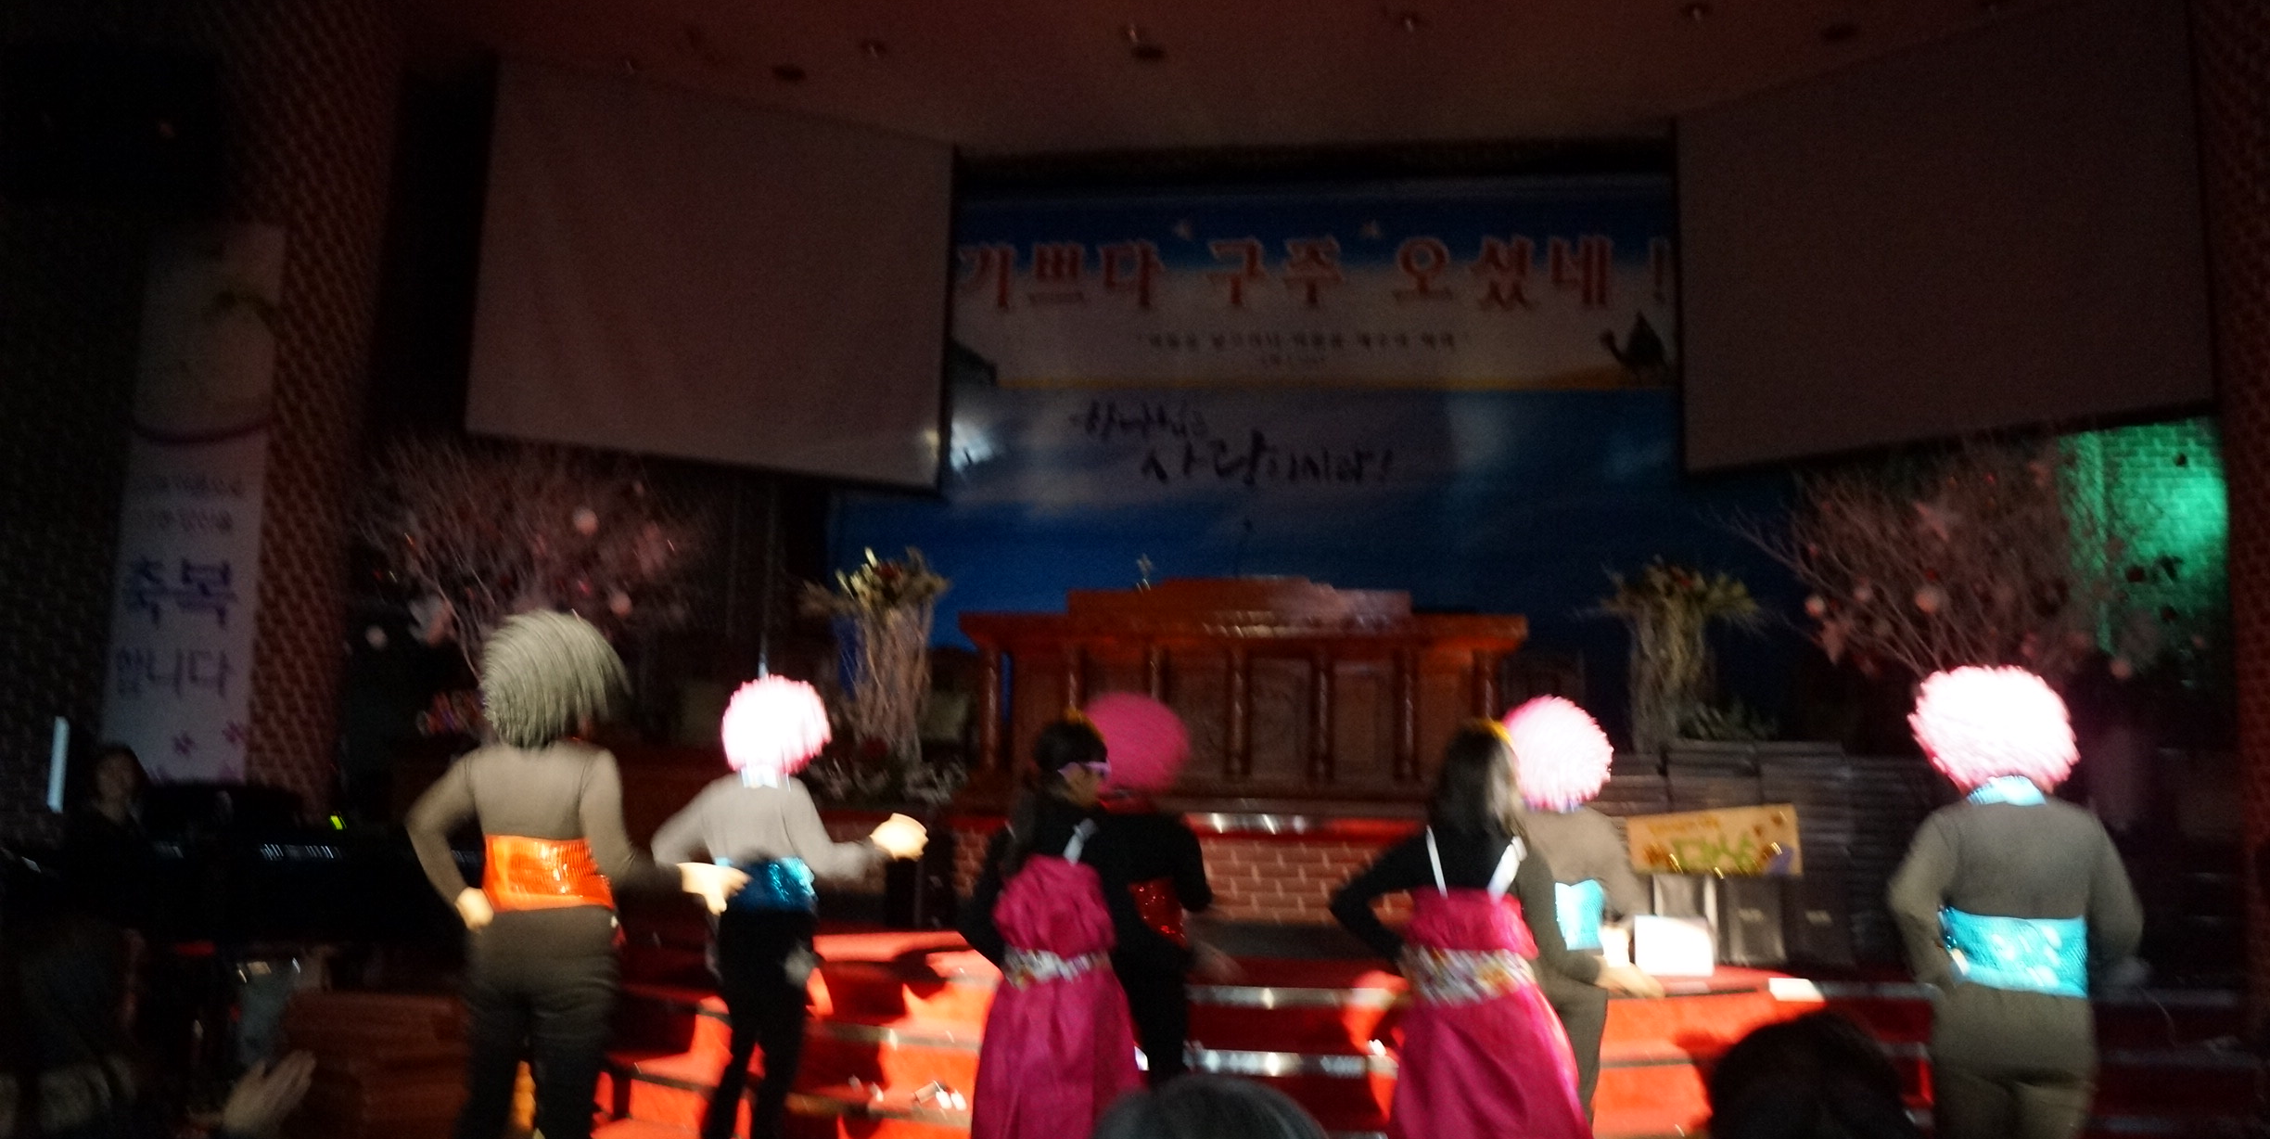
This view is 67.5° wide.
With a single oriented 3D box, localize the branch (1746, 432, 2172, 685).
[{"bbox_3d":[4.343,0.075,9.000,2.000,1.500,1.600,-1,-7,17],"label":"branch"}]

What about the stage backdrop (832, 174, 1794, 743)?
[{"bbox_3d":[1.070,-0.639,10.200,5.650,3.400,0.150,0,-7,8],"label":"stage backdrop"}]

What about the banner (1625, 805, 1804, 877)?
[{"bbox_3d":[2.334,1.094,6.850,0.710,0.270,0.030,0,-6,6],"label":"banner"}]

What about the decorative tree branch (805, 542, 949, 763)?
[{"bbox_3d":[-1.299,0.435,8.500,0.750,1.080,0.650,0,-7,8],"label":"decorative tree branch"}]

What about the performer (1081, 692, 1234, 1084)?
[{"bbox_3d":[0.045,1.124,4.916,0.480,1.530,0.380,-5,-9,44],"label":"performer"}]

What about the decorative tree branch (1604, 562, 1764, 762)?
[{"bbox_3d":[2.974,0.563,9.300,0.820,1.200,0.720,1,-6,0],"label":"decorative tree branch"}]

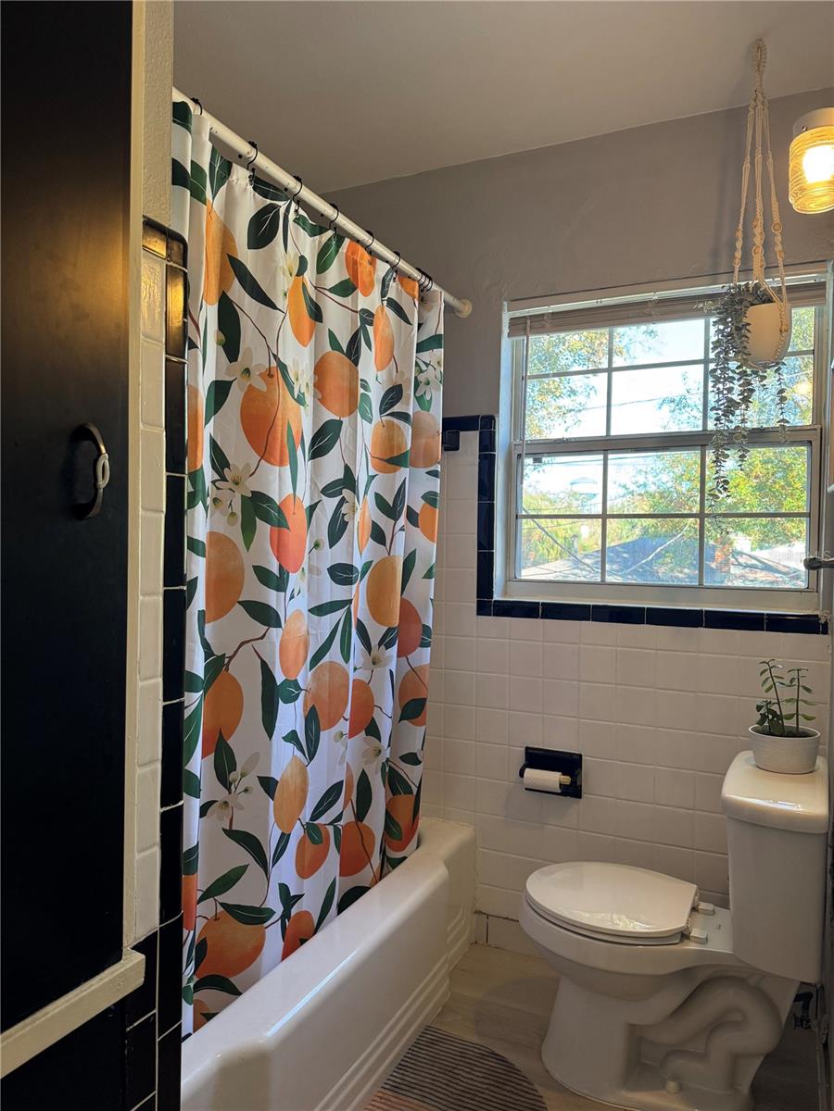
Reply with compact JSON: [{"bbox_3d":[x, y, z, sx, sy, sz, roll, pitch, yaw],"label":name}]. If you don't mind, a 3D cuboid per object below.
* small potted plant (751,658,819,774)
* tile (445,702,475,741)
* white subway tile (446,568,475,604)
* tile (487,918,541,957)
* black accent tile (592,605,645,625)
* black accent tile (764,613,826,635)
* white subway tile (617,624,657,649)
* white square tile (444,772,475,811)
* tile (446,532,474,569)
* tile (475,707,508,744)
[{"bbox_3d":[0.852,0.367,1.786,0.148,0.248,0.148,1,0,28],"label":"small potted plant"},{"bbox_3d":[0.138,0.535,2.458,0.108,0.109,0.010,1,2,27],"label":"tile"},{"bbox_3d":[0.142,0.096,2.437,0.108,0.108,0.010,1,1,27],"label":"white subway tile"},{"bbox_3d":[0.298,1.182,2.397,0.164,0.095,0.010,1,2,27],"label":"tile"},{"bbox_3d":[0.582,0.171,2.223,0.153,0.051,0.010,1,2,27],"label":"black accent tile"},{"bbox_3d":[0.989,0.178,2.024,0.132,0.049,0.009,1,1,26],"label":"black accent tile"},{"bbox_3d":[0.626,0.231,2.192,0.108,0.071,0.010,1,1,27],"label":"white subway tile"},{"bbox_3d":[0.137,0.749,2.445,0.108,0.108,0.010,1,1,27],"label":"white square tile"},{"bbox_3d":[0.143,-0.012,2.436,0.108,0.108,0.010,1,1,27],"label":"tile"},{"bbox_3d":[0.236,0.536,2.404,0.108,0.109,0.009,1,1,26],"label":"tile"}]

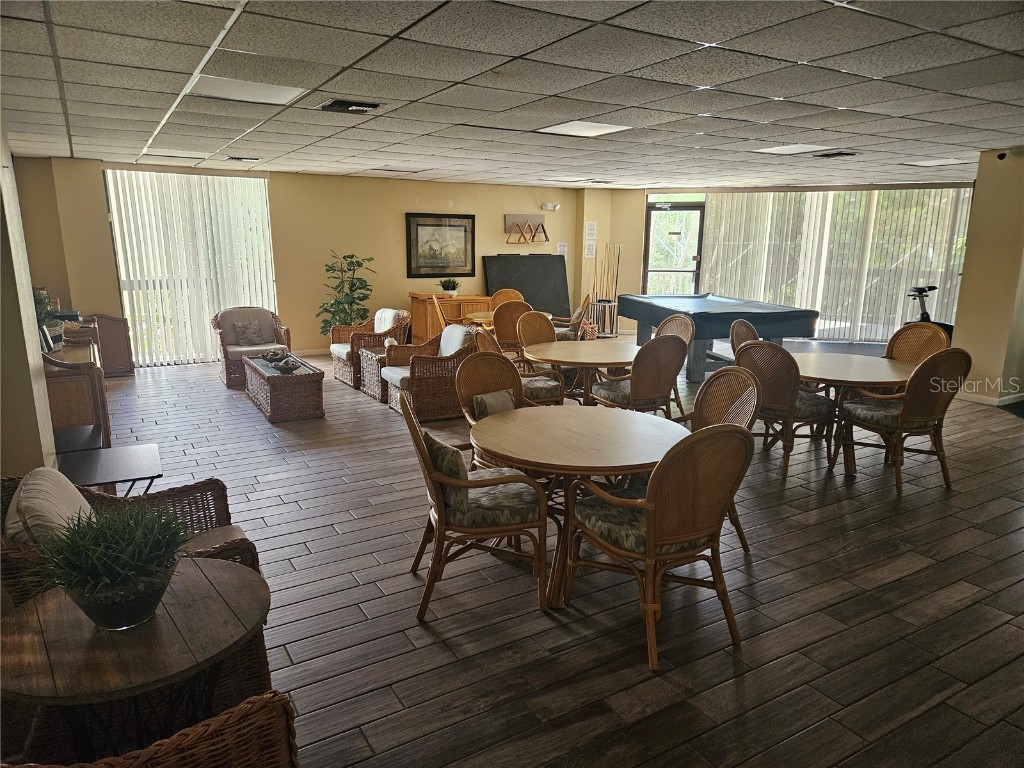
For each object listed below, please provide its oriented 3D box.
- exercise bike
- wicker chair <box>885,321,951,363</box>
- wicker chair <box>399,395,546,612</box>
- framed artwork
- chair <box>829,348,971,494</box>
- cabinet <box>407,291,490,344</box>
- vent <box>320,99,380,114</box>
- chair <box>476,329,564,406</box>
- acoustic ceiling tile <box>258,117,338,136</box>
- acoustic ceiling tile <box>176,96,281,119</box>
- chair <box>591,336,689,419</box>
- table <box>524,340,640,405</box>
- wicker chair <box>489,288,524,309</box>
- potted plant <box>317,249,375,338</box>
[{"bbox_3d":[5.894,-0.914,9.423,1.050,1.180,0.520,6,13,24],"label":"exercise bike"},{"bbox_3d":[3.129,0.026,5.528,0.620,0.965,0.580,-7,14,-31],"label":"wicker chair"},{"bbox_3d":[-0.171,0.494,3.063,0.640,0.955,0.560,-2,12,-11],"label":"wicker chair"},{"bbox_3d":[-1.064,-2.102,10.388,1.140,0.940,0.040,-7,14,-30],"label":"framed artwork"},{"bbox_3d":[2.704,0.197,4.723,0.580,0.965,0.620,-4,13,-18],"label":"chair"},{"bbox_3d":[-0.887,-0.936,10.200,1.100,0.790,0.620,-7,14,-30],"label":"cabinet"},{"bbox_3d":[-1.046,-1.781,4.411,0.340,0.040,0.380,-7,14,-30],"label":"vent"},{"bbox_3d":[0.050,0.025,5.282,0.650,0.955,0.560,-6,14,-29],"label":"chair"},{"bbox_3d":[-1.647,-2.006,5.336,0.600,0.020,0.600,-7,14,-30],"label":"acoustic ceiling tile"},{"bbox_3d":[-1.847,-1.809,4.453,0.600,0.020,0.600,-7,14,-30],"label":"acoustic ceiling tile"},{"bbox_3d":[0.949,0.069,5.090,0.560,0.960,0.650,-6,14,-29],"label":"chair"},{"bbox_3d":[0.626,0.087,5.408,1.040,0.705,1.040,0,12,0],"label":"table"},{"bbox_3d":[-0.056,-0.681,8.445,0.580,0.925,0.610,0,12,-1],"label":"wicker chair"},{"bbox_3d":[-2.217,-1.070,9.202,0.750,1.450,0.740,-7,14,-30],"label":"potted plant"}]

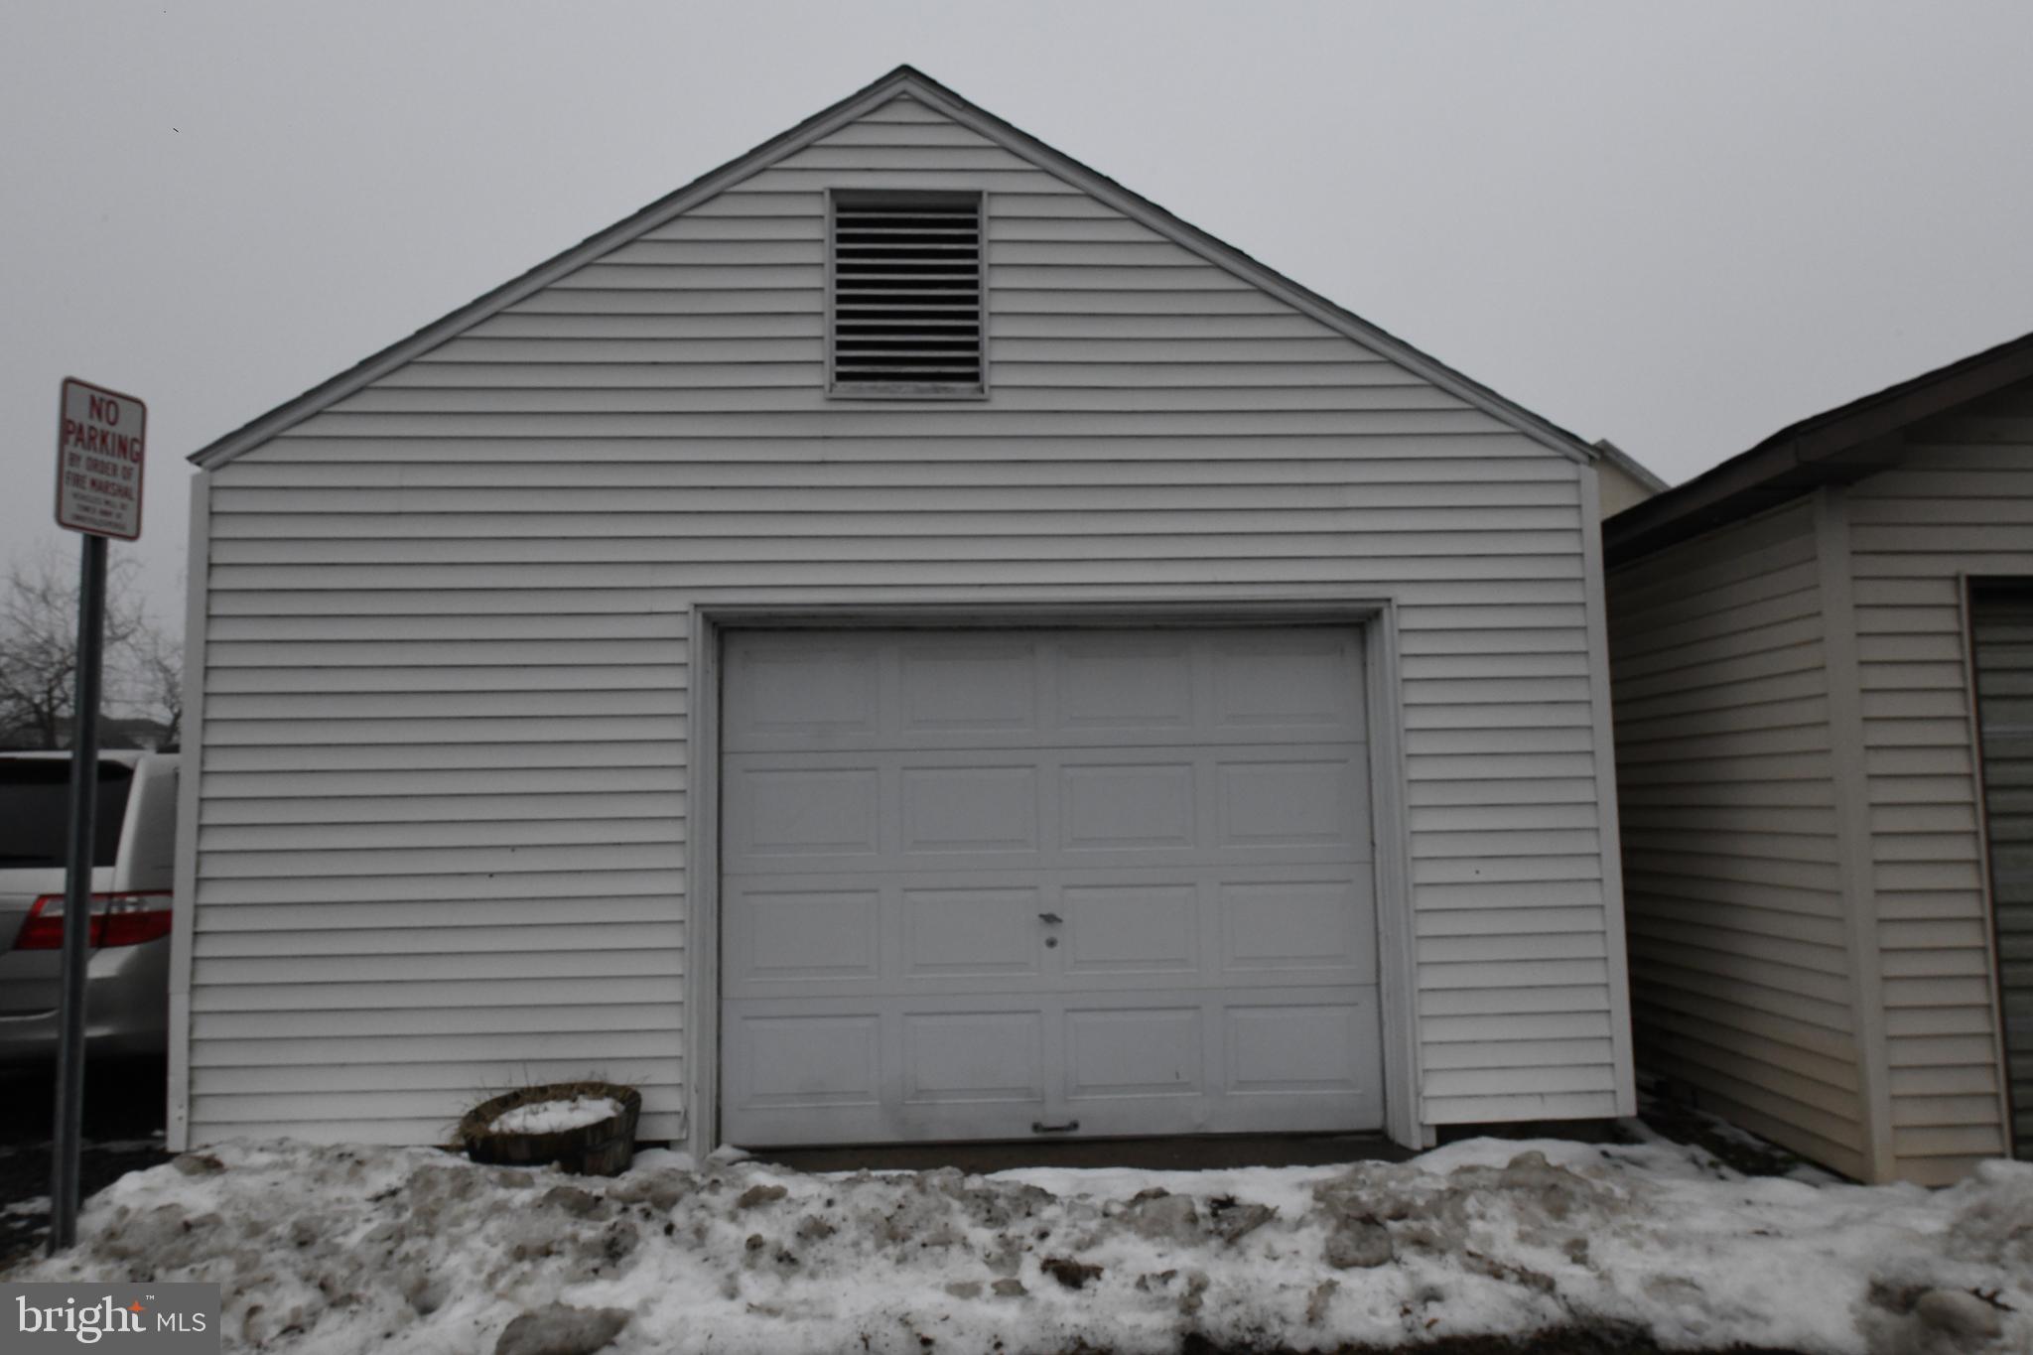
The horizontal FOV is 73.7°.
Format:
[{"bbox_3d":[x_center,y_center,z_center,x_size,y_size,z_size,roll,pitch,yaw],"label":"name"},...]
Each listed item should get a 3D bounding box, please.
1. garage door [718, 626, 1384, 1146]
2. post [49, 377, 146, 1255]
[{"bbox_3d":[0.147,0.844,5.694,2.740,2.130,0.050,-1,-5,-3],"label":"garage door"},{"bbox_3d":[-2.830,0.417,4.092,0.060,2.630,0.305,-2,-5,11],"label":"post"}]

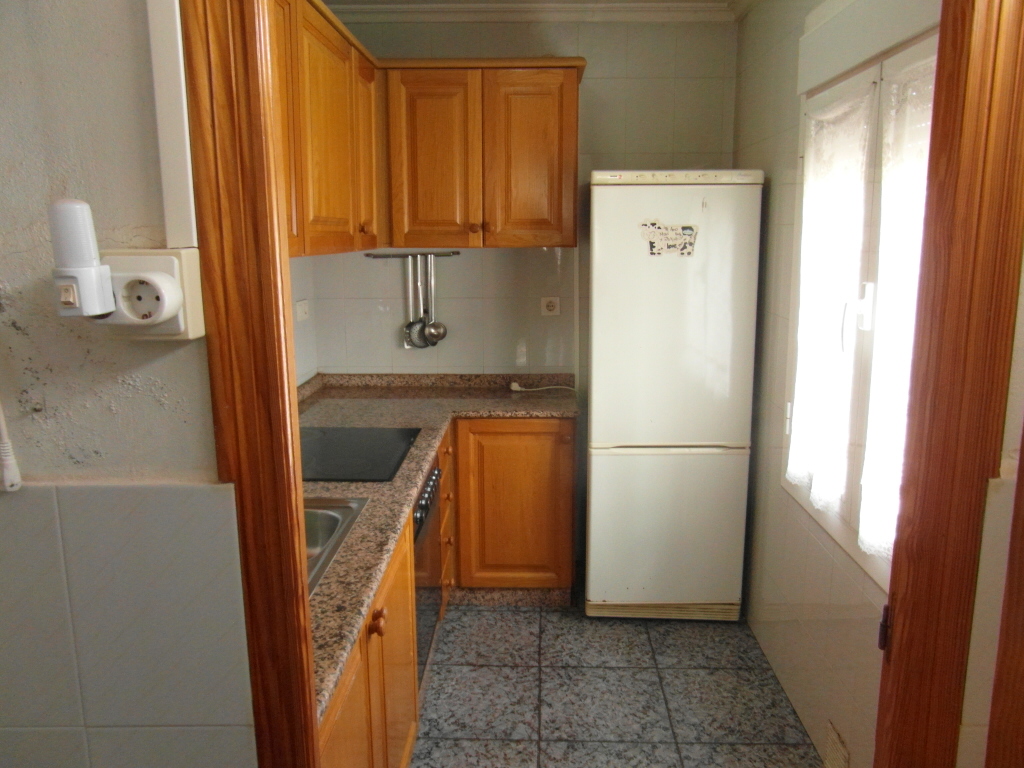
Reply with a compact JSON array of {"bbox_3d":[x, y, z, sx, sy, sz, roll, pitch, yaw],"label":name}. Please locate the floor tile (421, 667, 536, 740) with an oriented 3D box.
[{"bbox_3d":[-0.103,1.017,2.274,0.391,0.012,0.379,0,10,2],"label":"floor tile"}]

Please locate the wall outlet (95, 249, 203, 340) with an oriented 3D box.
[{"bbox_3d":[-0.369,-0.091,0.725,0.090,0.088,0.050,0,10,2],"label":"wall outlet"}]

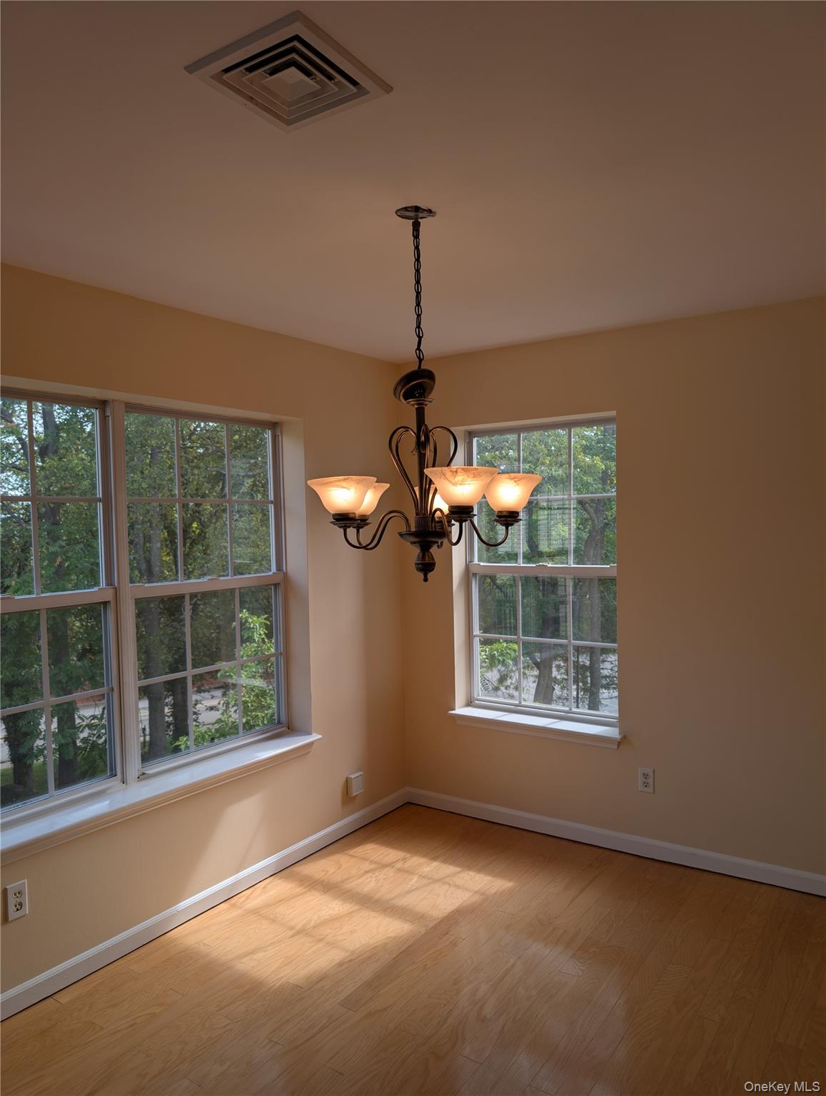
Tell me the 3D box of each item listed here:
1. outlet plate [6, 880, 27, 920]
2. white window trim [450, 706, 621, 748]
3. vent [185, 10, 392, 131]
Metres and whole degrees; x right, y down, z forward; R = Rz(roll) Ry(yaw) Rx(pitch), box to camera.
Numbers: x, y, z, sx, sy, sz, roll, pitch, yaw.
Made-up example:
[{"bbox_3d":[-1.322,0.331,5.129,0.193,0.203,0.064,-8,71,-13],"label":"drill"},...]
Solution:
[{"bbox_3d":[-1.283,1.145,2.469,0.008,0.115,0.071,0,2,35],"label":"outlet plate"},{"bbox_3d":[0.620,0.907,3.831,0.930,0.070,0.167,0,2,35],"label":"white window trim"},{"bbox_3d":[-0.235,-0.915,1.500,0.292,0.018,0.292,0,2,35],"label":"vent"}]

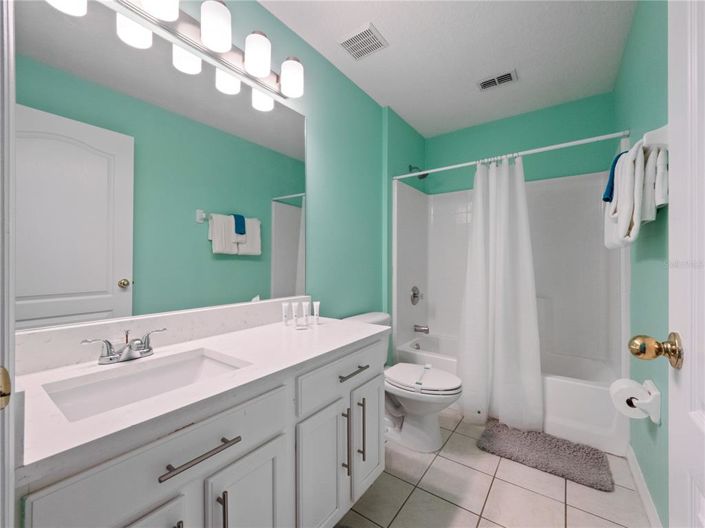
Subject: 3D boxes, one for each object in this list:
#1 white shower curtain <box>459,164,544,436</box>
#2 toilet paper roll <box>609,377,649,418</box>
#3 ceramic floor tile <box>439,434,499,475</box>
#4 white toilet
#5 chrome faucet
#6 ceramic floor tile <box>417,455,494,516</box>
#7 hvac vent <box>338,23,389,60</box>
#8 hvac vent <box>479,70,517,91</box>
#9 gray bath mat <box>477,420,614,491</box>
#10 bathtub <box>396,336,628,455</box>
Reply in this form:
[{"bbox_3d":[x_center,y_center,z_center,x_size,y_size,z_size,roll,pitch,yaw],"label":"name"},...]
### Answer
[{"bbox_3d":[1.011,0.168,1.986,0.540,1.865,0.200,0,0,36],"label":"white shower curtain"},{"bbox_3d":[1.189,0.568,1.221,0.132,0.132,0.105,0,0,36],"label":"toilet paper roll"},{"bbox_3d":[0.712,1.140,1.724,0.300,0.010,0.300,0,0,36],"label":"ceramic floor tile"},{"bbox_3d":[0.344,0.762,1.922,0.788,0.745,0.460,0,0,36],"label":"white toilet"},{"bbox_3d":[-0.754,0.277,0.960,0.140,0.104,0.232,0,0,36],"label":"chrome faucet"},{"bbox_3d":[0.535,1.140,1.482,0.300,0.010,0.300,0,0,36],"label":"ceramic floor tile"},{"bbox_3d":[0.069,-1.357,1.757,0.240,0.022,0.198,0,0,36],"label":"hvac vent"},{"bbox_3d":[1.072,-1.358,2.121,0.253,0.020,0.146,0,0,36],"label":"hvac vent"},{"bbox_3d":[1.141,1.123,1.726,0.618,0.025,0.365,0,0,34],"label":"gray bath mat"},{"bbox_3d":[1.210,0.946,2.395,1.520,0.378,0.723,0,0,36],"label":"bathtub"}]

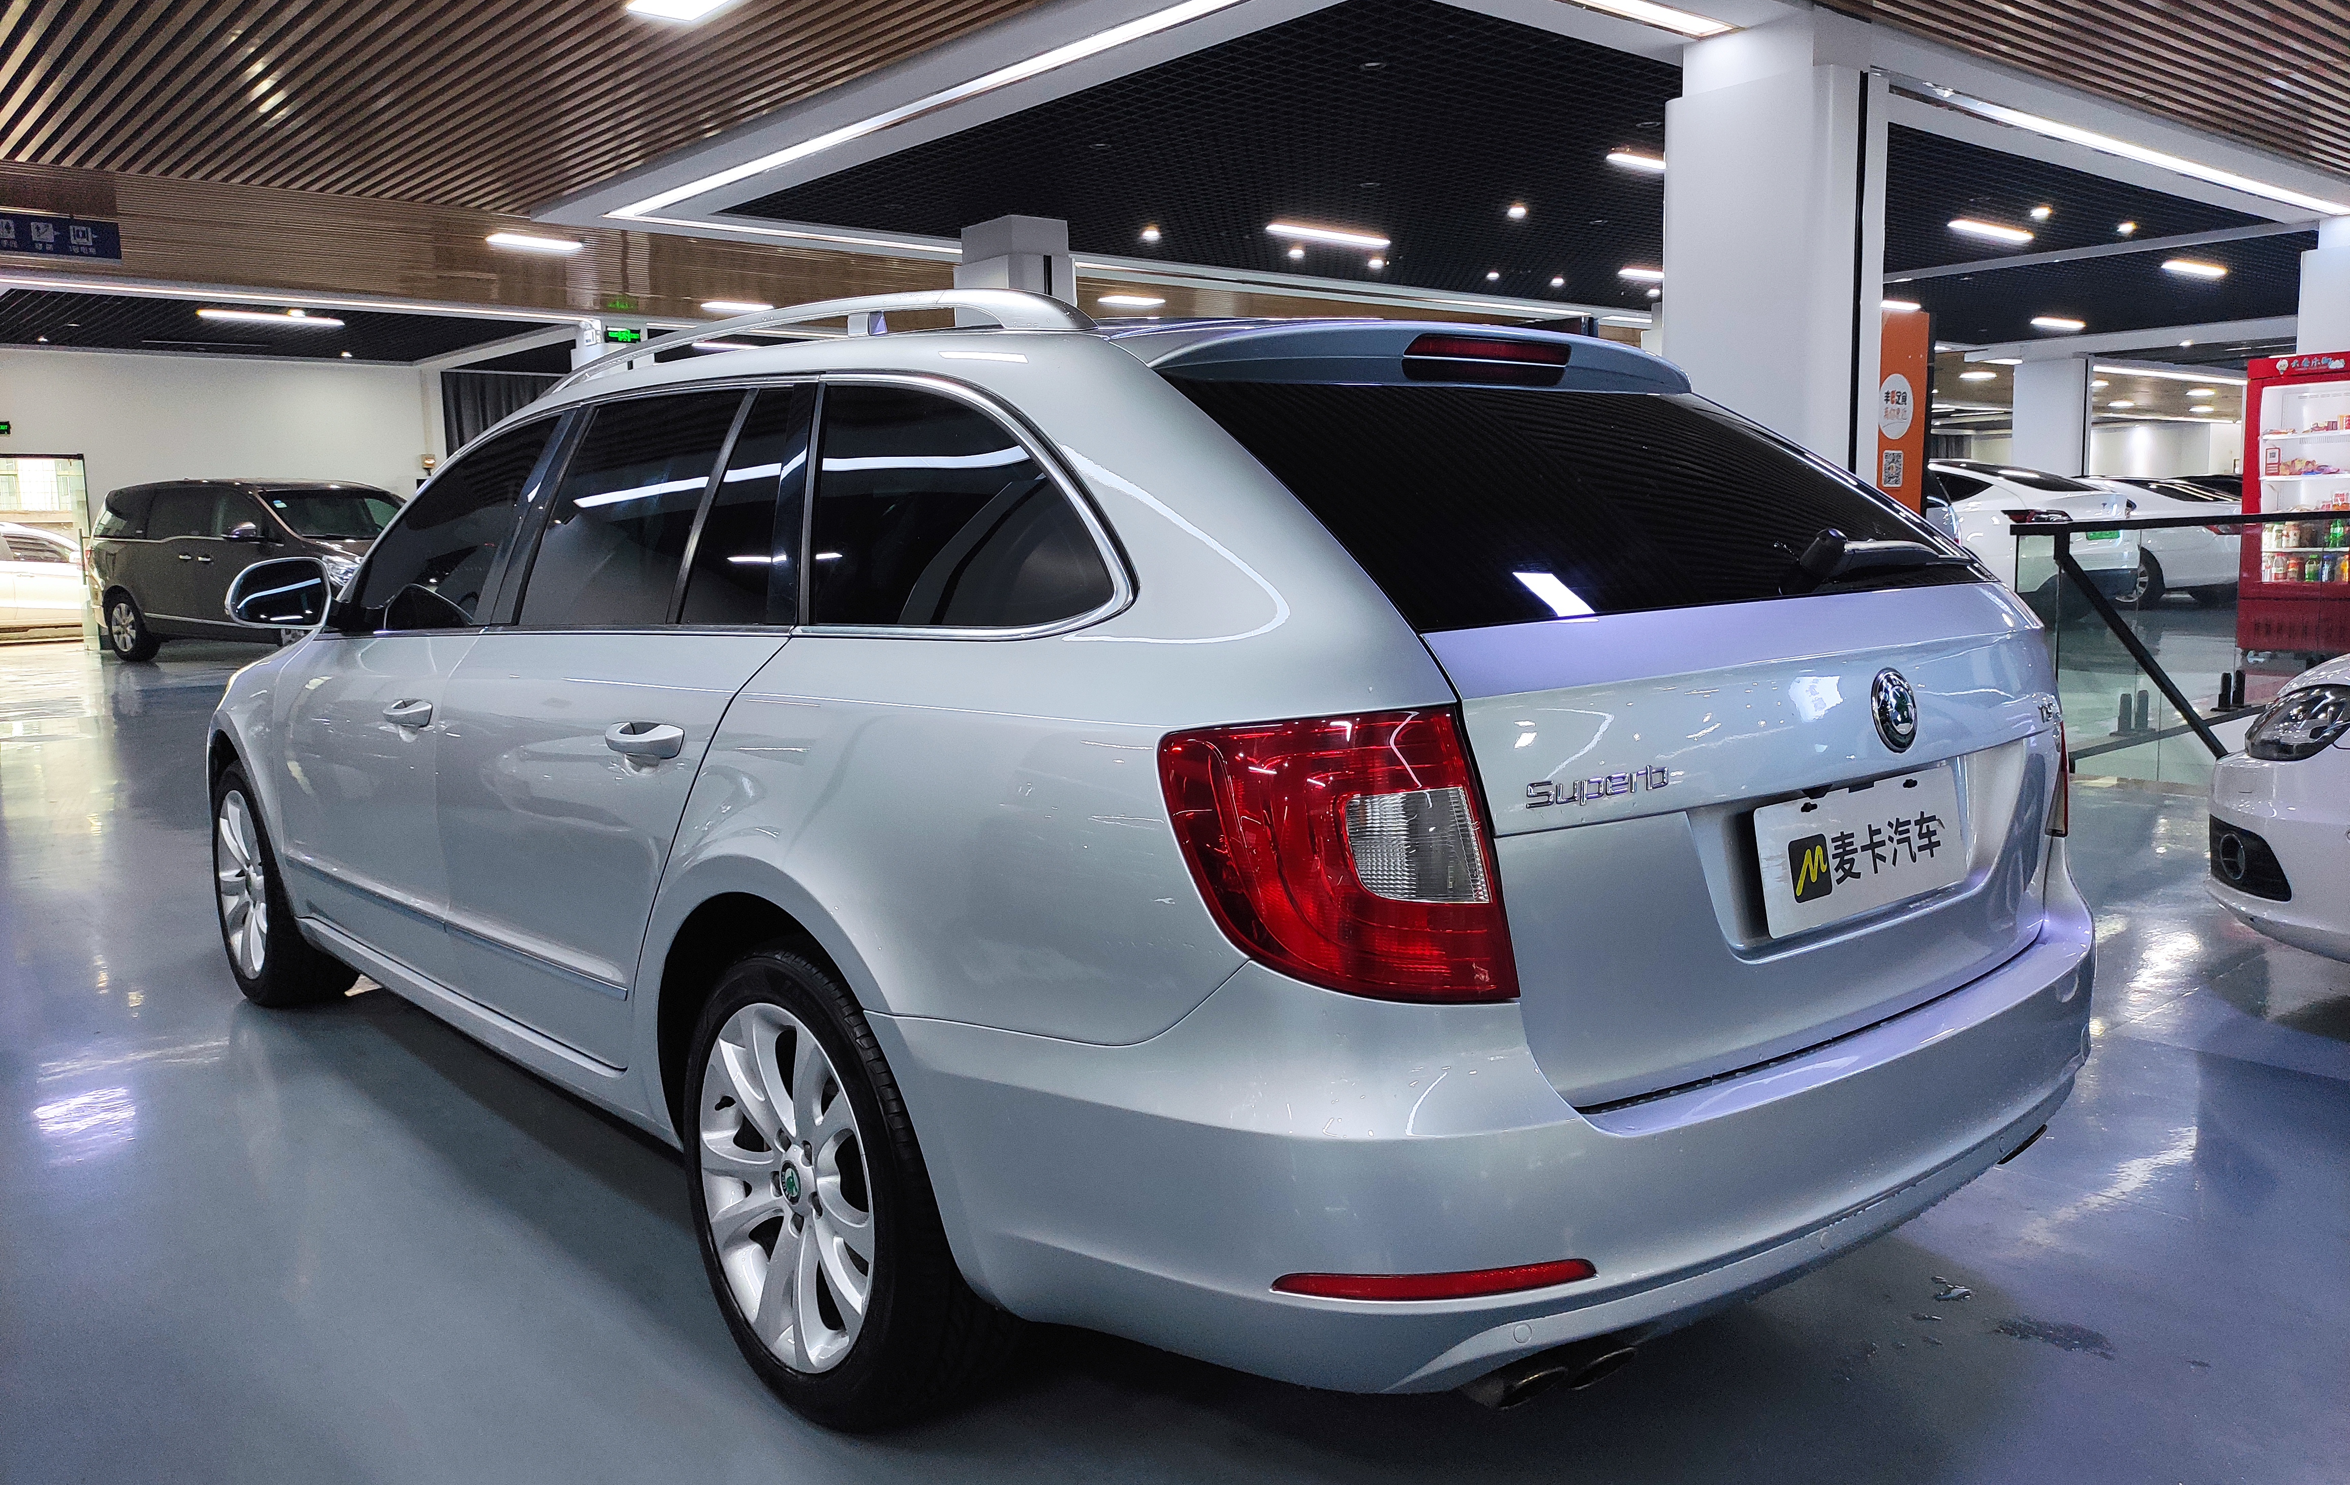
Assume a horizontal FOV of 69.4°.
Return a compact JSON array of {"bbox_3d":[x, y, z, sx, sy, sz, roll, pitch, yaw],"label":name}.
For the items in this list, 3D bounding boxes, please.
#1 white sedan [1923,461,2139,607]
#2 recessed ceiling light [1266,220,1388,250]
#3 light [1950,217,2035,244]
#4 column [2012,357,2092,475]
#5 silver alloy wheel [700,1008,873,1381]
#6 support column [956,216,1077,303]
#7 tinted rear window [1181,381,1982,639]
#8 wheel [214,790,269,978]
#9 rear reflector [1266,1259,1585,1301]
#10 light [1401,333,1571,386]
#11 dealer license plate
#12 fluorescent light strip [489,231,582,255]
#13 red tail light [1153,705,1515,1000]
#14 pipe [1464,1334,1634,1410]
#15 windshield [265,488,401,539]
[{"bbox_3d":[7.629,-2.246,18.223,1.890,1.540,4.720,-5,8,-30],"label":"white sedan"},{"bbox_3d":[1.101,-3.653,12.218,1.200,0.050,0.120,-8,10,-40],"label":"recessed ceiling light"},{"bbox_3d":[6.020,-3.780,12.523,1.200,0.050,0.120,-8,10,-40],"label":"light"},{"bbox_3d":[10.558,-3.174,20.412,0.500,2.765,0.650,-8,10,-40],"label":"column"},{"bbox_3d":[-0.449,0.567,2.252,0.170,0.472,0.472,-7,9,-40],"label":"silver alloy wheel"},{"bbox_3d":[-1.047,-1.921,11.636,0.500,3.137,0.630,-8,10,-40],"label":"support column"},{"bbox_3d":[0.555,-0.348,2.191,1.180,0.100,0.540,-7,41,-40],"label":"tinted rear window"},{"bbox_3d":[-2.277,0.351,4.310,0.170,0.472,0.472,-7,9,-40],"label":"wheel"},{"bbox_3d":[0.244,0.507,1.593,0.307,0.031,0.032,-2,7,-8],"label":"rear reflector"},{"bbox_3d":[0.416,-0.511,2.270,0.350,0.070,0.050,-7,9,-40],"label":"light"},{"bbox_3d":[0.807,0.120,1.965,0.440,0.140,0.012,-7,-1,-40],"label":"dealer license plate"},{"bbox_3d":[-4.216,-3.290,11.187,0.600,0.050,0.300,-8,10,-40],"label":"fluorescent light strip"},{"bbox_3d":[0.161,0.117,1.602,0.295,0.275,0.210,-7,9,-40],"label":"red tail light"},{"bbox_3d":[0.348,0.613,1.737,0.200,0.066,0.140,-7,9,-40],"label":"pipe"},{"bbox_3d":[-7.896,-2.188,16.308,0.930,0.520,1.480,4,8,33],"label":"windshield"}]

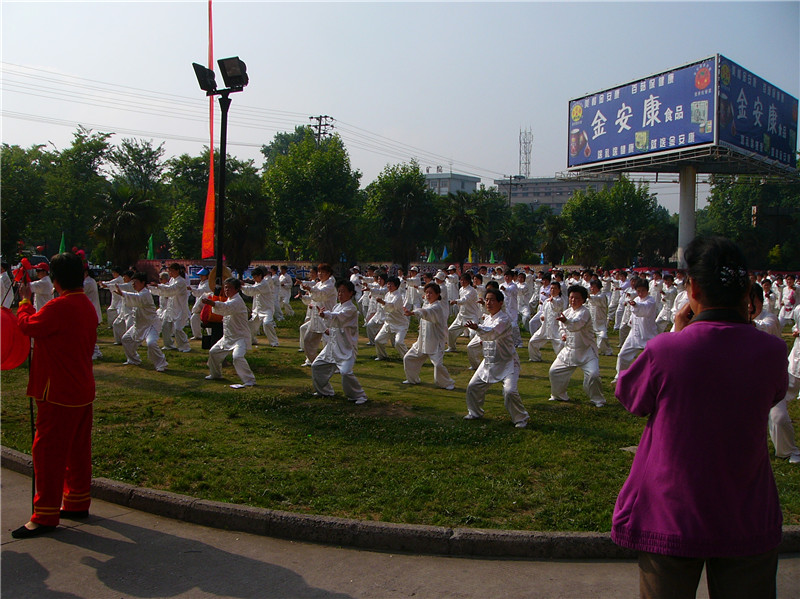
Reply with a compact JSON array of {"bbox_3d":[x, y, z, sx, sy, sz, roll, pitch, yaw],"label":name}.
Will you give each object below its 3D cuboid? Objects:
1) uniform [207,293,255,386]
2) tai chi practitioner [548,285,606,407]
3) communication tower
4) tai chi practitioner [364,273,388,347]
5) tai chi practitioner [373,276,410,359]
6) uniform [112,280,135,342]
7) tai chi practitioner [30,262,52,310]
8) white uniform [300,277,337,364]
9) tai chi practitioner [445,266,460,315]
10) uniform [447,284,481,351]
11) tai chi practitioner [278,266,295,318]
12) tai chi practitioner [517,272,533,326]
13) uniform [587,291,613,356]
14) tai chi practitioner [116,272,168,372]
[{"bbox_3d":[-2.081,0.474,10.207,0.550,1.121,0.650,-1,4,-37],"label":"uniform"},{"bbox_3d":[1.958,0.490,9.172,0.680,1.312,0.570,0,3,-28],"label":"tai chi practitioner"},{"bbox_3d":[25.658,-29.747,170.000,2.700,10.600,2.700,2,3,30],"label":"communication tower"},{"bbox_3d":[-0.344,0.182,14.673,0.680,1.317,0.570,0,3,-25],"label":"tai chi practitioner"},{"bbox_3d":[-0.116,0.322,12.900,0.620,1.330,0.560,0,2,-24],"label":"tai chi practitioner"},{"bbox_3d":[-5.235,0.247,15.800,0.660,1.216,0.620,-1,3,-38],"label":"uniform"},{"bbox_3d":[-6.025,0.077,13.936,0.750,1.393,0.600,0,3,-20],"label":"tai chi practitioner"},{"bbox_3d":[-1.188,0.308,12.125,0.550,1.286,0.620,-2,4,-40],"label":"white uniform"},{"bbox_3d":[1.686,-0.276,26.700,0.500,1.620,0.520,0,2,-22],"label":"tai chi practitioner"},{"bbox_3d":[1.104,0.324,14.117,0.640,1.140,0.570,0,3,-25],"label":"uniform"},{"bbox_3d":[-3.507,-0.264,25.806,0.450,1.572,0.550,-1,3,-41],"label":"tai chi practitioner"},{"bbox_3d":[3.015,0.055,20.300,0.620,1.404,0.620,-1,3,-38],"label":"tai chi practitioner"},{"bbox_3d":[3.462,0.418,14.500,0.550,1.110,0.560,0,2,-28],"label":"uniform"},{"bbox_3d":[-3.623,0.302,11.700,0.740,1.370,0.600,0,2,-22],"label":"tai chi practitioner"}]

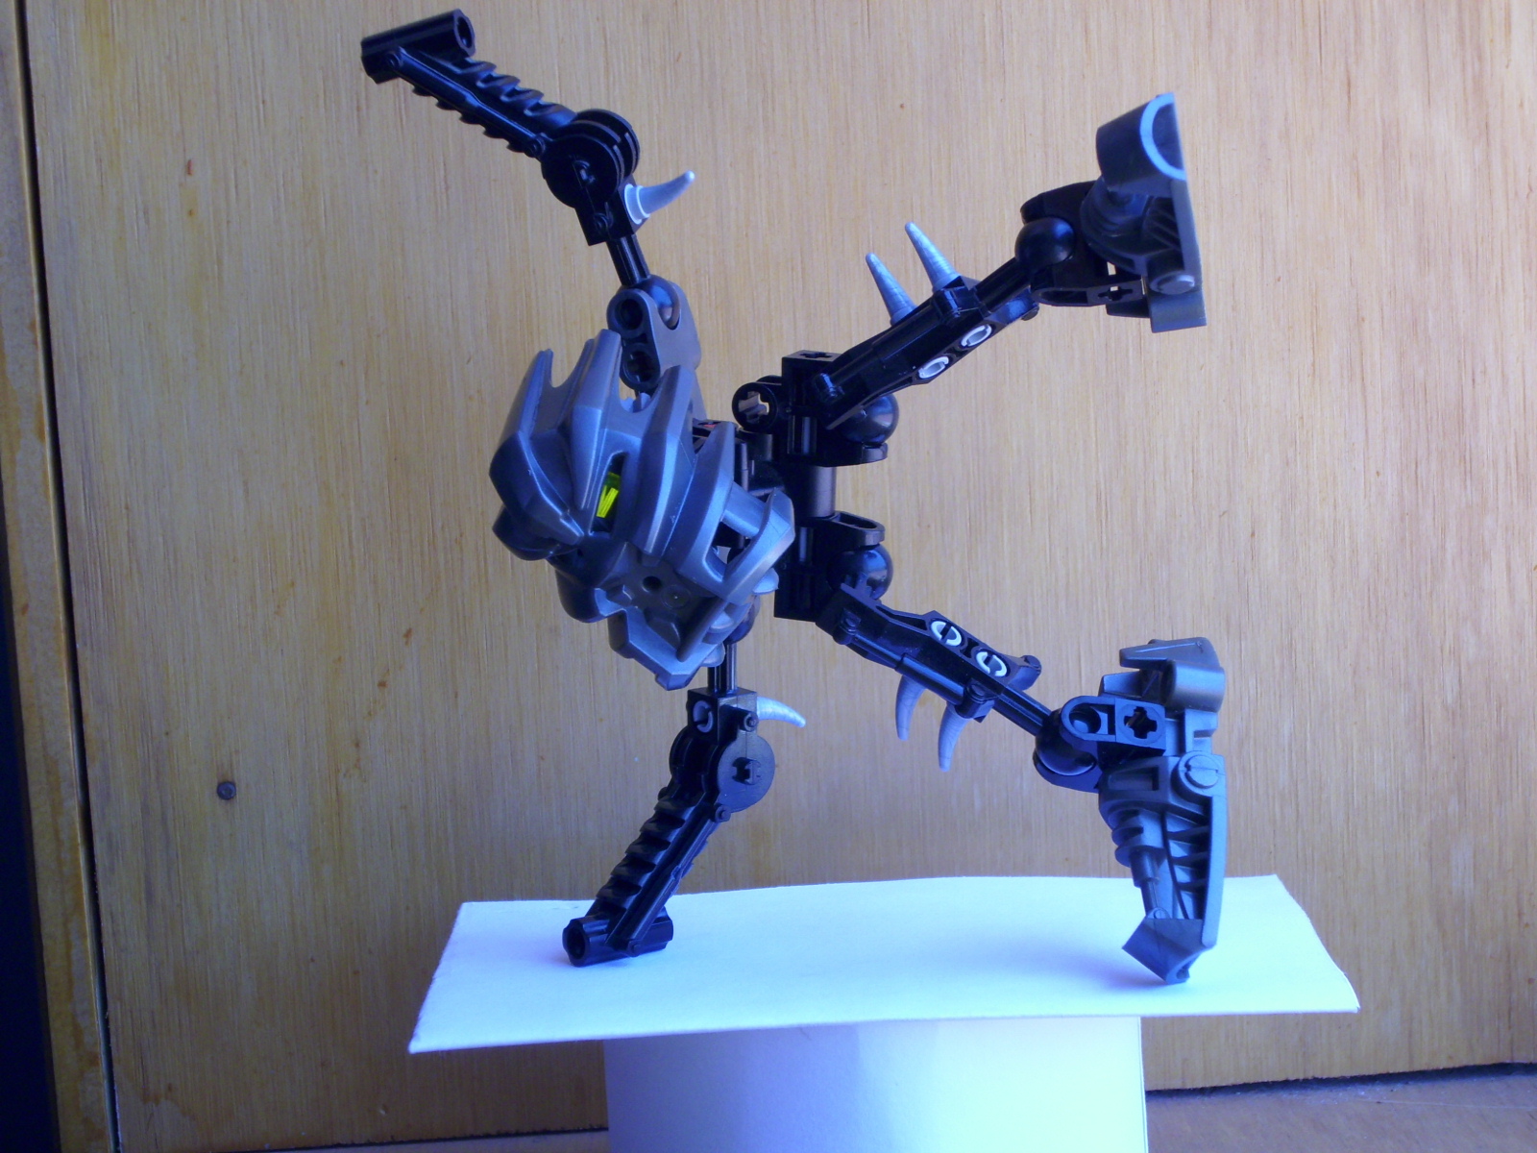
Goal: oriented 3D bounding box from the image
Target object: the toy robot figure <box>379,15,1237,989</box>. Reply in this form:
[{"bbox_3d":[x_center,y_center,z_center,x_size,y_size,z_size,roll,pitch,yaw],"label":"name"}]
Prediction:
[{"bbox_3d":[0.004,-0.013,0.522,0.130,0.150,0.085,-3,7,0],"label":"toy robot figure"}]

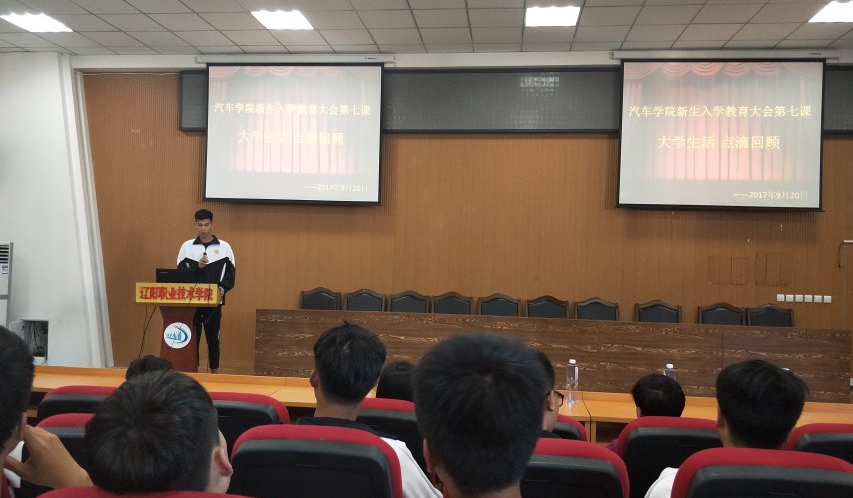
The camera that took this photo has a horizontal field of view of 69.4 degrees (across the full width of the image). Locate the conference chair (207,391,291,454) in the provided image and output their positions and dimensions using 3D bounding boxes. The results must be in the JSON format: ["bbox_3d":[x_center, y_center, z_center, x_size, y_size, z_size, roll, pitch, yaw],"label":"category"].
[{"bbox_3d":[-0.793,1.068,2.796,0.540,0.960,0.640,2,0,7],"label":"conference chair"}]

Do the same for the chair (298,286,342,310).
[{"bbox_3d":[-1.280,0.959,7.042,0.490,0.980,0.570,1,-1,6],"label":"chair"}]

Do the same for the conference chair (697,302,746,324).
[{"bbox_3d":[3.317,1.126,6.774,0.520,1.010,0.580,2,0,7],"label":"conference chair"}]

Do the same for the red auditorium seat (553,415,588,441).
[{"bbox_3d":[0.396,1.090,2.551,0.550,0.960,0.620,1,-1,6],"label":"red auditorium seat"}]

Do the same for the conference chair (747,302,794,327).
[{"bbox_3d":[3.845,1.138,6.709,0.520,1.010,0.580,2,0,7],"label":"conference chair"}]

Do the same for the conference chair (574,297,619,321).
[{"bbox_3d":[1.947,1.070,6.943,0.520,1.010,0.580,2,0,7],"label":"conference chair"}]

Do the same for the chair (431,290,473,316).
[{"bbox_3d":[0.268,0.997,6.867,0.490,0.980,0.570,1,-1,6],"label":"chair"}]

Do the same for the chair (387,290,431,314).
[{"bbox_3d":[-0.233,0.984,6.924,0.490,0.980,0.570,1,-1,6],"label":"chair"}]

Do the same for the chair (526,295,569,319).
[{"bbox_3d":[1.349,1.023,6.745,0.490,0.980,0.570,1,-1,6],"label":"chair"}]

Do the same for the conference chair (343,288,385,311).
[{"bbox_3d":[-0.803,0.997,7.281,0.520,1.010,0.580,2,0,7],"label":"conference chair"}]

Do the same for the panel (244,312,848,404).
[{"bbox_3d":[1.158,1.125,6.503,5.985,0.760,0.400,1,-1,6],"label":"panel"}]

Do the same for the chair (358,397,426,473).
[{"bbox_3d":[-0.198,1.076,2.723,0.540,0.960,0.640,2,0,7],"label":"chair"}]

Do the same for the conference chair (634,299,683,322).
[{"bbox_3d":[2.527,1.051,6.513,0.490,0.980,0.570,1,-1,6],"label":"conference chair"}]

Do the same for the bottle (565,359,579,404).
[{"bbox_3d":[0.737,0.676,3.130,0.063,0.230,0.063,2,0,7],"label":"bottle"}]

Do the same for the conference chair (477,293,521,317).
[{"bbox_3d":[0.806,1.010,6.807,0.490,0.980,0.570,1,-1,6],"label":"conference chair"}]

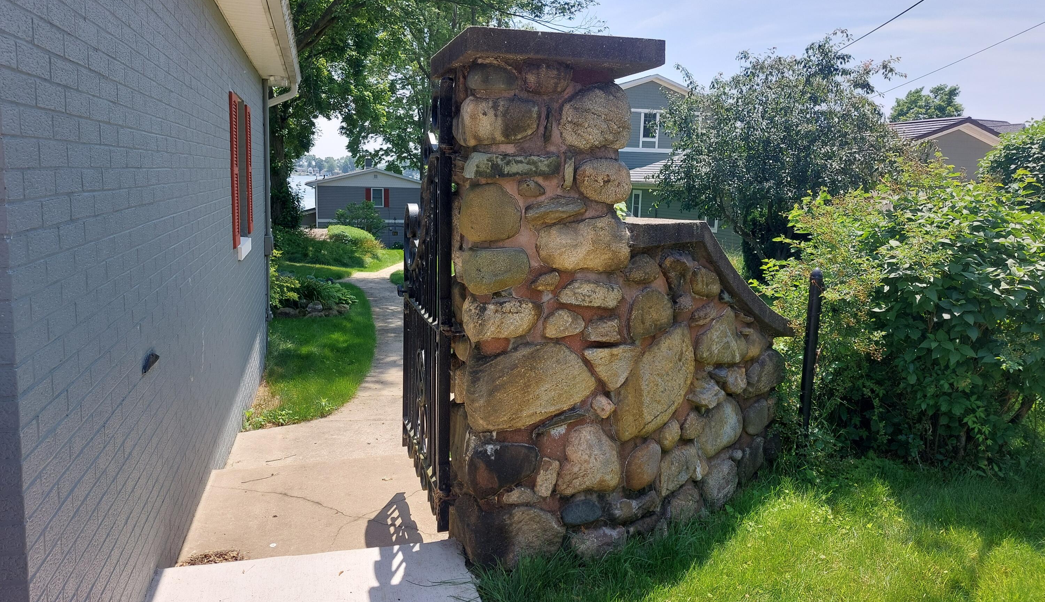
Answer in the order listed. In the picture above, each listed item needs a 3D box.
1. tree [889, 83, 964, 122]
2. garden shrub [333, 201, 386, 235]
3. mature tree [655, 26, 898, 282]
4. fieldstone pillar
[{"bbox_3d":[29.435,-11.067,53.776,6.400,9.800,6.400,7,11,27],"label":"tree"},{"bbox_3d":[-8.068,-3.979,35.890,2.677,1.935,2.515,-1,10,-13],"label":"garden shrub"},{"bbox_3d":[4.828,-2.519,13.244,4.792,4.563,4.563,5,11,19],"label":"mature tree"},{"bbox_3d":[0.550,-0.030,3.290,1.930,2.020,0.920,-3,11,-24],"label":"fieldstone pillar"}]

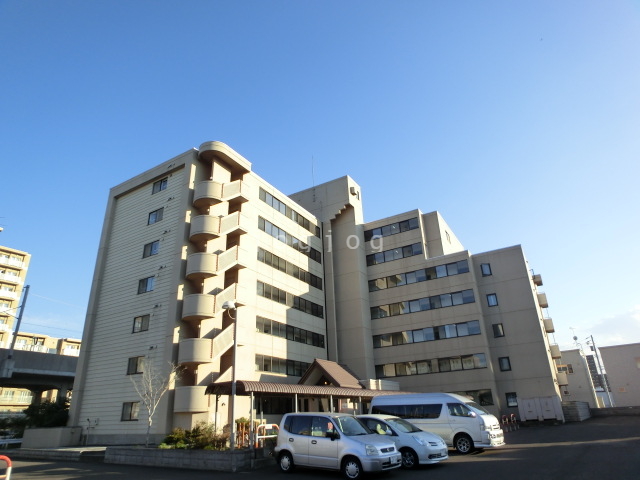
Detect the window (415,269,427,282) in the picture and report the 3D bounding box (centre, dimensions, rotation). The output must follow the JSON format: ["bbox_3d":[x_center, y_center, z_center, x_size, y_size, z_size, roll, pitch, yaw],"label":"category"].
[{"bbox_3d":[9.852,3.515,37.658,0.965,1.169,0.120,-15,-27,29],"label":"window"}]

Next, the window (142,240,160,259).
[{"bbox_3d":[-12.861,0.743,29.642,1.720,1.100,0.120,-15,-27,27],"label":"window"}]

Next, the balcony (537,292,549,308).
[{"bbox_3d":[26.892,7.371,46.772,0.790,1.380,2.200,-16,-27,26],"label":"balcony"}]

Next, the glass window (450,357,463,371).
[{"bbox_3d":[12.075,10.912,34.275,0.970,1.170,0.150,-15,-26,26],"label":"glass window"}]

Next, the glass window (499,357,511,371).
[{"bbox_3d":[15.889,10.667,33.296,0.840,1.120,0.120,-15,-27,27],"label":"glass window"}]

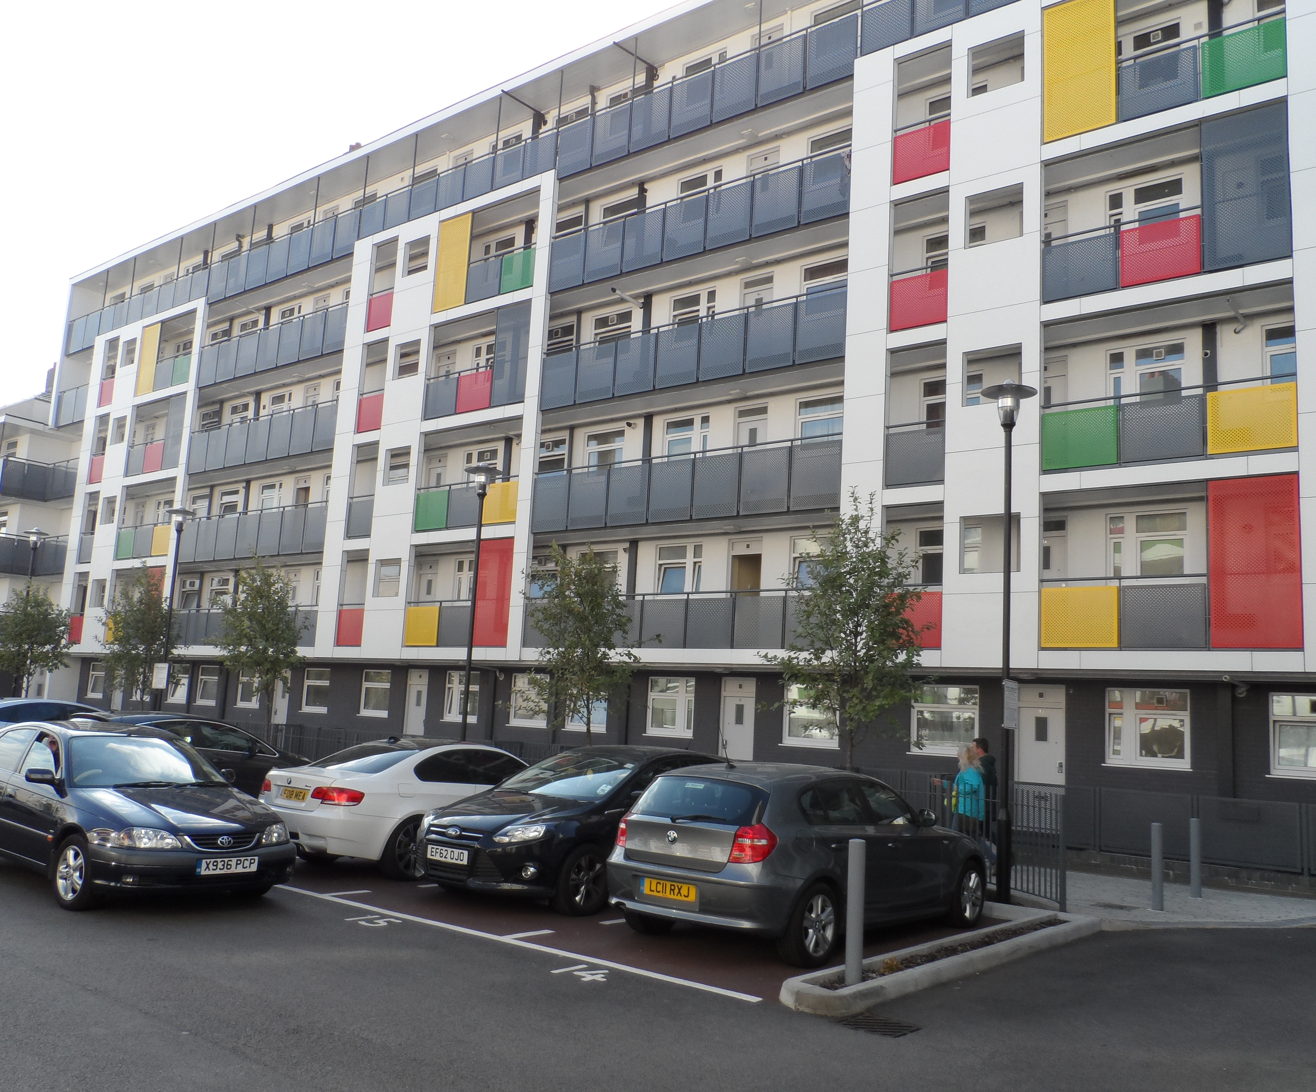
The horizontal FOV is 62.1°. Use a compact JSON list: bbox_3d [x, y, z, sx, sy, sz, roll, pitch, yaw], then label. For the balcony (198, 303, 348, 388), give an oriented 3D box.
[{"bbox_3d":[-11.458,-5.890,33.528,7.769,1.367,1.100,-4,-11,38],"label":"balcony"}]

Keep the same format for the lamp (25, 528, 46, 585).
[{"bbox_3d":[-16.055,2.275,27.482,0.640,5.560,0.640,-4,-11,38],"label":"lamp"}]

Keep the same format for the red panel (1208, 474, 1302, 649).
[{"bbox_3d":[8.615,0.237,15.779,1.171,2.478,0.050,-4,-11,38],"label":"red panel"}]

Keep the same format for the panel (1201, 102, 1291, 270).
[{"bbox_3d":[9.041,-5.506,16.825,1.202,2.472,0.050,-4,-11,38],"label":"panel"}]

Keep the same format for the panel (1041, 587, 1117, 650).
[{"bbox_3d":[6.634,1.127,17.196,1.180,0.951,0.050,-4,-11,38],"label":"panel"}]

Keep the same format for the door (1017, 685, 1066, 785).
[{"bbox_3d":[6.495,3.582,18.539,0.855,2.401,0.100,-4,-11,38],"label":"door"}]

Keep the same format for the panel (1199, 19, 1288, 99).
[{"bbox_3d":[9.073,-7.532,16.946,1.159,0.956,0.050,-4,-11,38],"label":"panel"}]

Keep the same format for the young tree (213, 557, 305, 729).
[{"bbox_3d":[-7.439,2.299,20.317,1.650,4.227,1.650,-4,-11,38],"label":"young tree"}]

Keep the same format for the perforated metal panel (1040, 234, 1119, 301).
[{"bbox_3d":[7.034,-4.643,18.264,1.188,0.980,0.050,-4,-11,38],"label":"perforated metal panel"}]

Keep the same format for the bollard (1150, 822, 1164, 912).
[{"bbox_3d":[5.328,3.413,11.656,0.117,0.911,0.117,-4,-11,38],"label":"bollard"}]

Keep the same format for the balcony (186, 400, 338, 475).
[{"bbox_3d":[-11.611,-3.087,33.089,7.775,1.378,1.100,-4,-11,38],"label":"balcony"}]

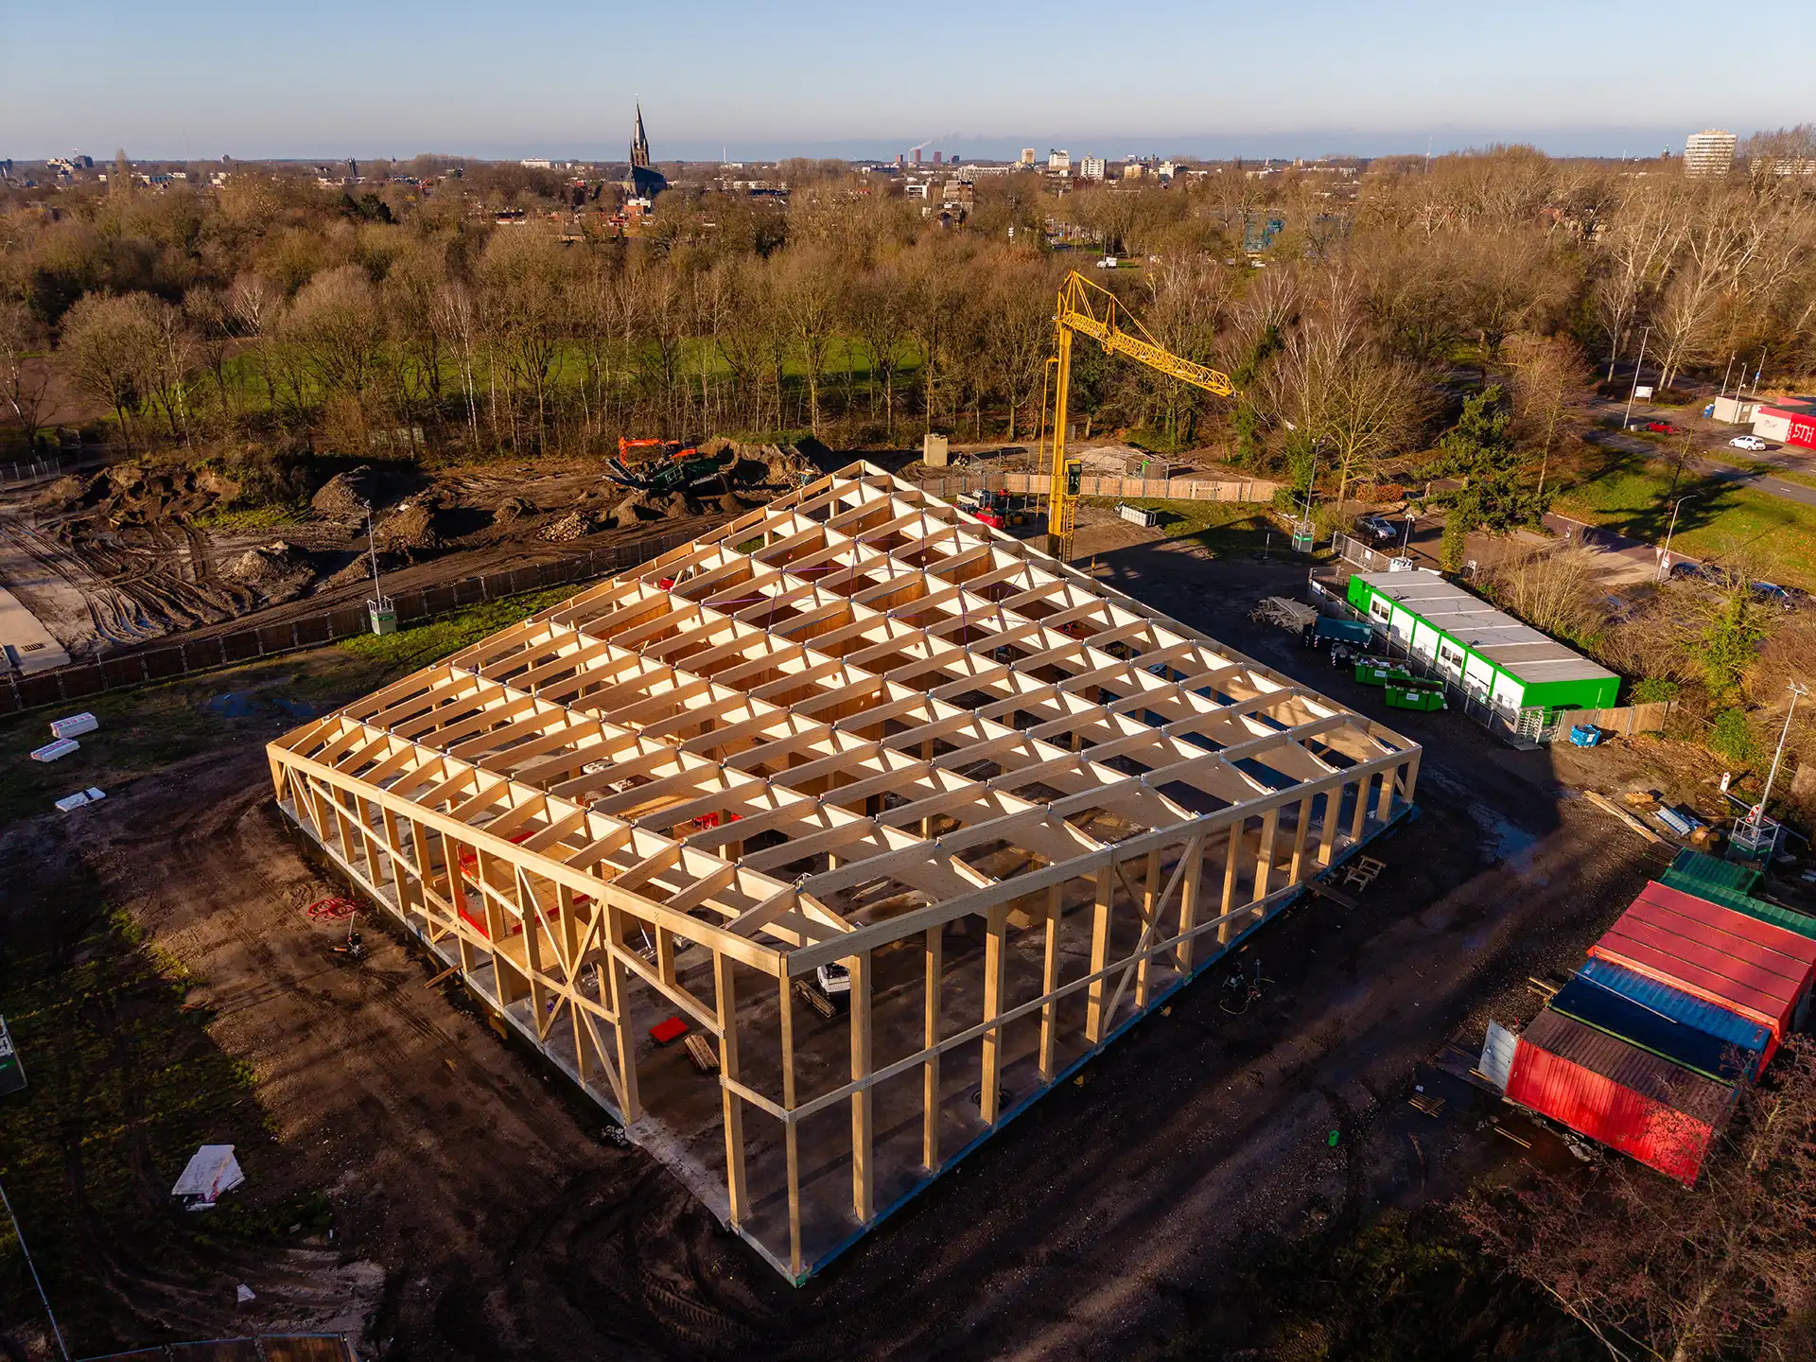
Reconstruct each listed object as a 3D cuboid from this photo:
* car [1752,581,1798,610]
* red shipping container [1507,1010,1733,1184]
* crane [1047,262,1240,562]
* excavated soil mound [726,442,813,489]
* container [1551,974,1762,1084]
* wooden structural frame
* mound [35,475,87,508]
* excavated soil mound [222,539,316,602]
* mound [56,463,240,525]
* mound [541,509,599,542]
[{"bbox_3d":[64.977,-6.437,95.109,1.800,1.500,4.300,-8,24,-18],"label":"car"},{"bbox_3d":[24.622,14.306,43.753,2.440,2.600,6.060,-20,30,-40],"label":"red shipping container"},{"bbox_3d":[14.176,-14.232,85.204,4.000,23.400,35.500,-3,23,-8],"label":"crane"},{"bbox_3d":[-14.840,-23.369,133.037,9.300,3.500,10.000,-2,23,-6],"label":"excavated soil mound"},{"bbox_3d":[26.604,13.578,45.475,2.440,2.590,6.060,-20,30,-40],"label":"container"},{"bbox_3d":[-3.264,1.285,63.082,41.400,11.500,41.500,-21,30,-41],"label":"wooden structural frame"},{"bbox_3d":[-83.403,-18.629,123.225,5.000,2.200,5.000,0,23,0],"label":"mound"},{"bbox_3d":[-51.470,-9.362,100.956,7.400,2.300,10.000,-12,25,-26],"label":"excavated soil mound"},{"bbox_3d":[-73.353,-18.569,120.743,18.500,4.000,11.000,0,23,0],"label":"mound"},{"bbox_3d":[-30.727,-14.136,113.592,5.100,1.400,6.200,-6,23,-14],"label":"mound"}]

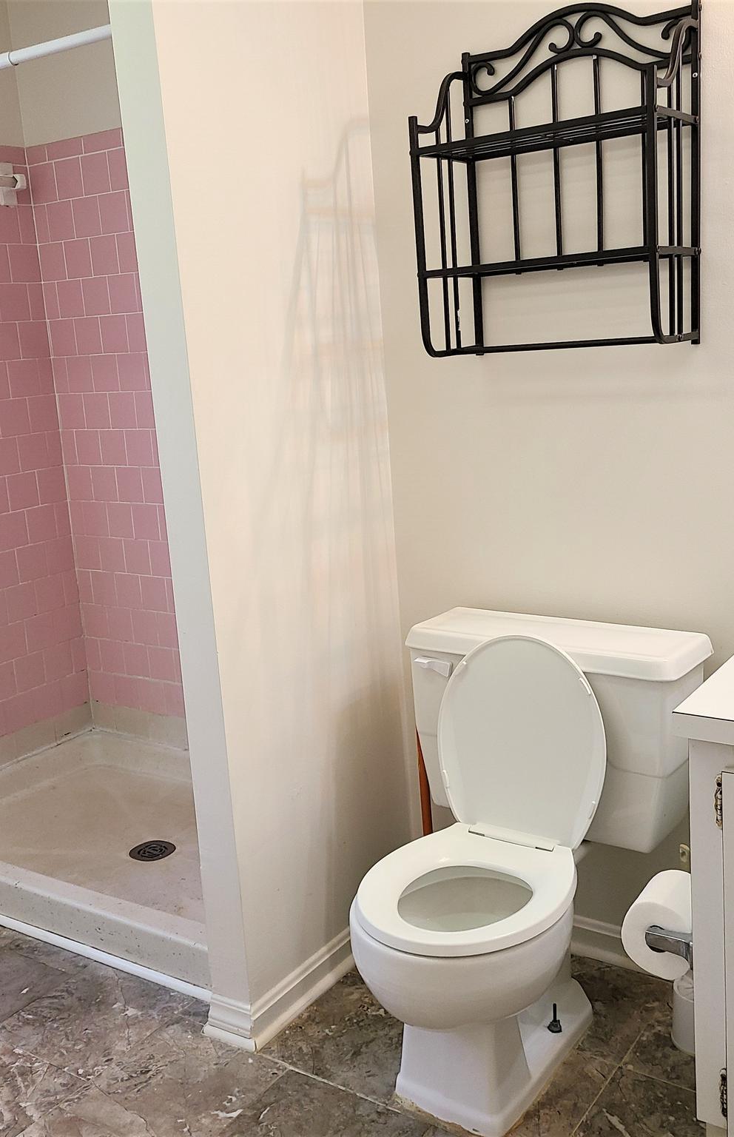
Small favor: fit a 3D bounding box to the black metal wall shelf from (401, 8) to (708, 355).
[{"bbox_3d":[0.320,-0.661,1.942,0.440,0.583,0.210,4,15,34],"label":"black metal wall shelf"}]

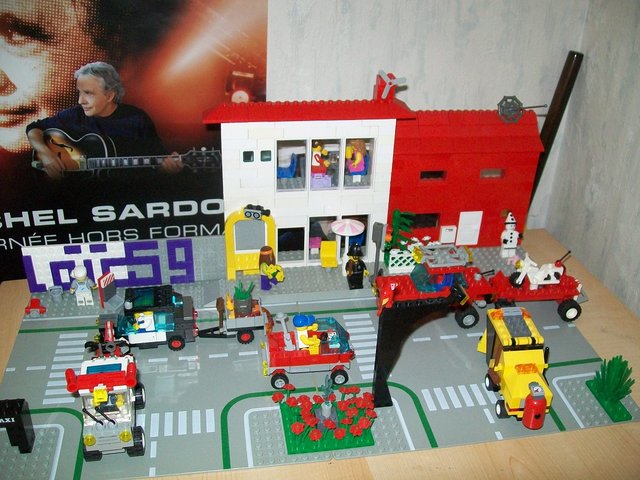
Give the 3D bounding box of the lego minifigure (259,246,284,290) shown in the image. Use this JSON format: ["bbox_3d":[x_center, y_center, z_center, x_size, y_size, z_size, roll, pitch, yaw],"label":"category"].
[{"bbox_3d":[-0.047,0.027,0.642,0.025,0.043,0.022,-3,30,-9],"label":"lego minifigure"}]

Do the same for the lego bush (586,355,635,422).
[{"bbox_3d":[0.232,0.112,0.527,0.033,0.044,0.047,-3,30,-9],"label":"lego bush"}]

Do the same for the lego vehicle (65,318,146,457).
[{"bbox_3d":[-0.155,0.109,0.492,0.048,0.061,0.082,-5,31,-12],"label":"lego vehicle"}]

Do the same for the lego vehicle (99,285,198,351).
[{"bbox_3d":[-0.151,0.069,0.581,0.085,0.044,0.040,-3,30,-9],"label":"lego vehicle"}]

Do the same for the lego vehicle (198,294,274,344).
[{"bbox_3d":[-0.075,0.064,0.585,0.068,0.046,0.034,-5,30,-11],"label":"lego vehicle"}]

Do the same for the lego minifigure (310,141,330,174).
[{"bbox_3d":[-0.001,-0.081,0.643,0.020,0.032,0.021,-3,30,-9],"label":"lego minifigure"}]

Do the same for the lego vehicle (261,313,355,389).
[{"bbox_3d":[-0.009,0.083,0.542,0.075,0.058,0.040,-2,29,-7],"label":"lego vehicle"}]

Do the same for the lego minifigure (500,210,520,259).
[{"bbox_3d":[0.202,-0.005,0.700,0.024,0.052,0.013,3,29,2],"label":"lego minifigure"}]

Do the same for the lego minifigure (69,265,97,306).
[{"bbox_3d":[-0.220,0.042,0.619,0.025,0.042,0.013,-3,30,-9],"label":"lego minifigure"}]

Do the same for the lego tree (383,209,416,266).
[{"bbox_3d":[0.080,-0.003,0.679,0.032,0.065,0.022,-3,30,-9],"label":"lego tree"}]

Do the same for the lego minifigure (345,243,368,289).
[{"bbox_3d":[0.037,0.026,0.639,0.024,0.046,0.014,-3,30,-9],"label":"lego minifigure"}]

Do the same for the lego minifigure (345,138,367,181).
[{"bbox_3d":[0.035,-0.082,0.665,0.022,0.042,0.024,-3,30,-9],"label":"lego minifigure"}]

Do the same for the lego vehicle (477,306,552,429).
[{"bbox_3d":[0.156,0.101,0.524,0.041,0.052,0.096,0,29,-4],"label":"lego vehicle"}]

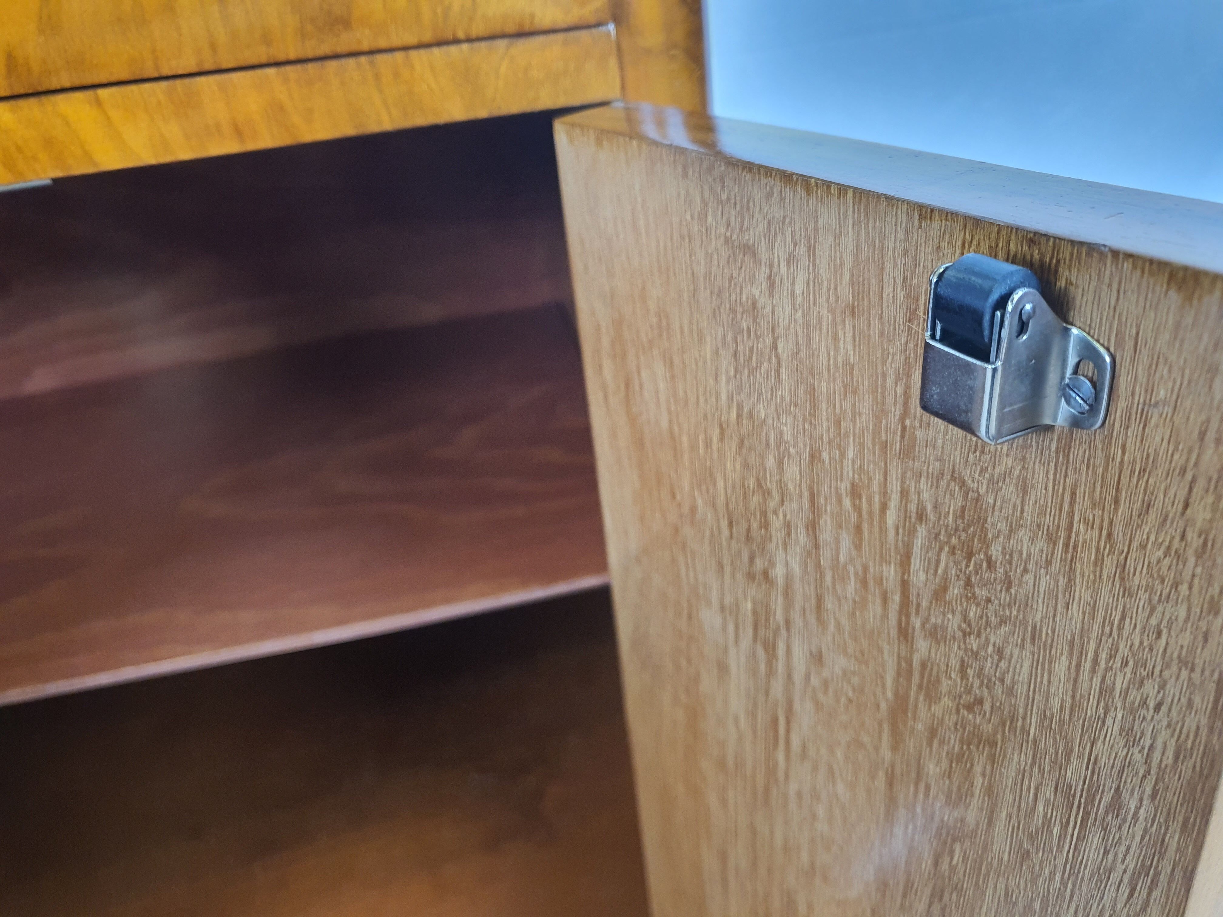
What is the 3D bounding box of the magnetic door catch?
[{"bbox_3d":[0.070,-0.022,0.173,0.016,0.031,0.043,-15,27,-18],"label":"magnetic door catch"}]

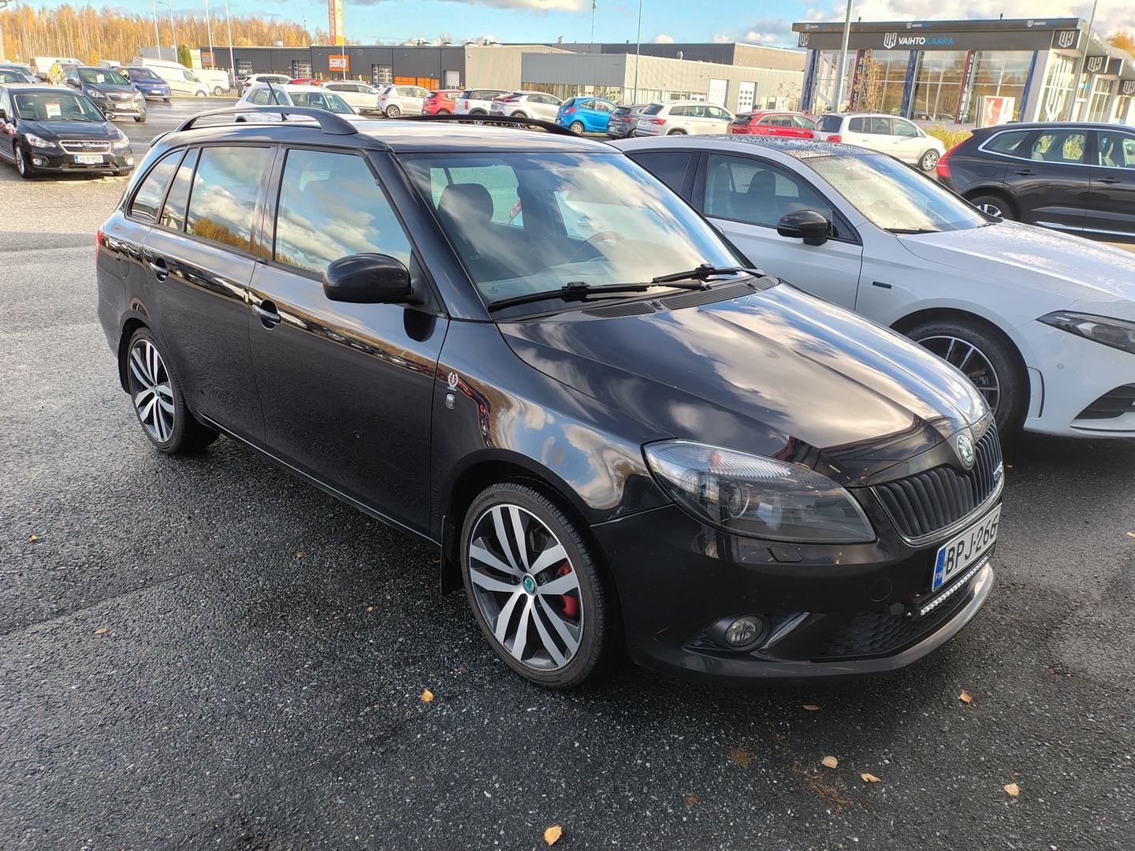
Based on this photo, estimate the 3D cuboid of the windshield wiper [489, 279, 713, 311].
[{"bbox_3d":[0.104,-0.416,2.555,0.730,0.060,0.080,-10,23,-24],"label":"windshield wiper"}]

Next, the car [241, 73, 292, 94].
[{"bbox_3d":[-19.300,-22.450,54.400,4.500,1.670,1.840,-13,28,-34],"label":"car"}]

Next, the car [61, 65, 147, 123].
[{"bbox_3d":[-15.678,-11.168,27.599,1.780,1.640,4.280,-17,30,-39],"label":"car"}]

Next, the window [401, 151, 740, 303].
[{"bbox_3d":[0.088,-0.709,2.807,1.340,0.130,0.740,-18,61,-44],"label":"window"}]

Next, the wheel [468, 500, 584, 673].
[{"bbox_3d":[-0.071,0.442,2.345,0.190,0.470,0.470,-14,25,-42],"label":"wheel"}]

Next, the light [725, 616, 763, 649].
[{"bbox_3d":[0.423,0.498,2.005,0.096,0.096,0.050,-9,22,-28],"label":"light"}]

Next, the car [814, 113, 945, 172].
[{"bbox_3d":[10.350,-9.400,27.100,4.400,1.650,1.800,-3,20,-16],"label":"car"}]

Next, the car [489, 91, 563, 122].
[{"bbox_3d":[-1.196,-13.470,35.108,4.362,1.560,1.832,-8,23,-27],"label":"car"}]

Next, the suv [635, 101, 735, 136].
[{"bbox_3d":[4.776,-10.959,30.160,4.697,1.670,1.882,-6,22,-21],"label":"suv"}]

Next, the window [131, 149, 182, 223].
[{"bbox_3d":[-1.825,-1.066,3.628,0.461,0.322,0.060,20,7,42],"label":"window"}]

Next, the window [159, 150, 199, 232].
[{"bbox_3d":[-1.628,-0.997,3.453,0.230,0.355,0.025,19,7,39],"label":"window"}]

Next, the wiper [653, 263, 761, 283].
[{"bbox_3d":[0.490,-0.535,2.890,0.570,0.060,0.070,-9,21,-36],"label":"wiper"}]

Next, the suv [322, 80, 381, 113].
[{"bbox_3d":[-11.130,-17.390,43.500,4.500,1.580,1.830,-8,25,-25],"label":"suv"}]

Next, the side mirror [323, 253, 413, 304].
[{"bbox_3d":[-0.563,-0.410,2.311,0.120,0.135,0.210,18,25,40],"label":"side mirror"}]

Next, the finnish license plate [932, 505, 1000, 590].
[{"bbox_3d":[1.069,0.325,2.190,0.025,0.117,0.430,16,23,42],"label":"finnish license plate"}]

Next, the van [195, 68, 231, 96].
[{"bbox_3d":[-29.957,-27.485,65.729,5.100,1.940,1.950,-11,24,-32],"label":"van"}]

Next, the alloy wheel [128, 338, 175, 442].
[{"bbox_3d":[-1.861,-0.178,3.832,0.465,0.465,0.170,18,25,40],"label":"alloy wheel"}]

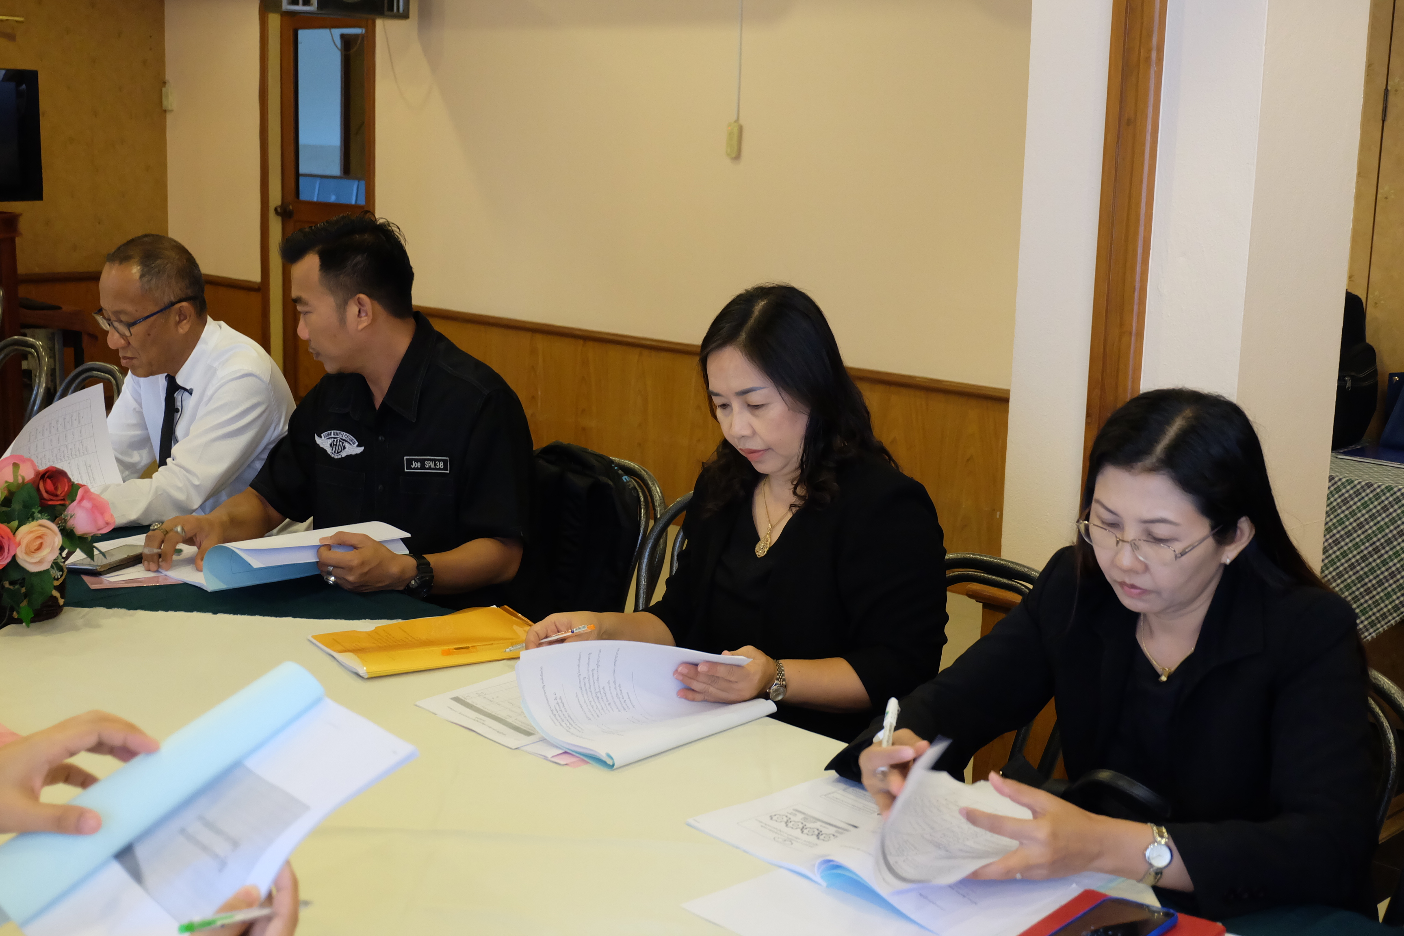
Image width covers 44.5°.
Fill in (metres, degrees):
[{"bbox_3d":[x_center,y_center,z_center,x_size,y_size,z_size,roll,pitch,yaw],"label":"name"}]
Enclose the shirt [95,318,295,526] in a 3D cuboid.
[{"bbox_3d":[-0.890,0.000,3.100,0.490,0.530,0.460,10,12,43],"label":"shirt"}]

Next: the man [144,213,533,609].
[{"bbox_3d":[-0.495,0.242,2.761,0.580,1.280,0.660,9,11,39],"label":"man"}]

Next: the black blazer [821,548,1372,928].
[{"bbox_3d":[0.447,0.358,1.742,0.540,0.540,0.500,9,11,39],"label":"black blazer"}]

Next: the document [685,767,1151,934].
[{"bbox_3d":[0.206,0.320,1.647,0.290,0.100,0.390,-6,11,-39],"label":"document"}]

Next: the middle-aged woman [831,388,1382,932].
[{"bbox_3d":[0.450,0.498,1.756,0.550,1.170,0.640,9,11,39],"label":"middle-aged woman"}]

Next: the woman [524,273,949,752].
[{"bbox_3d":[0.064,0.386,2.203,0.540,1.220,0.640,9,11,39],"label":"woman"}]

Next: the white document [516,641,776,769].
[{"bbox_3d":[-0.066,0.249,2.018,0.200,0.110,0.300,8,11,37],"label":"white document"}]

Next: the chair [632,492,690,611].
[{"bbox_3d":[-0.086,0.540,2.355,0.460,0.910,0.520,10,12,41],"label":"chair"}]

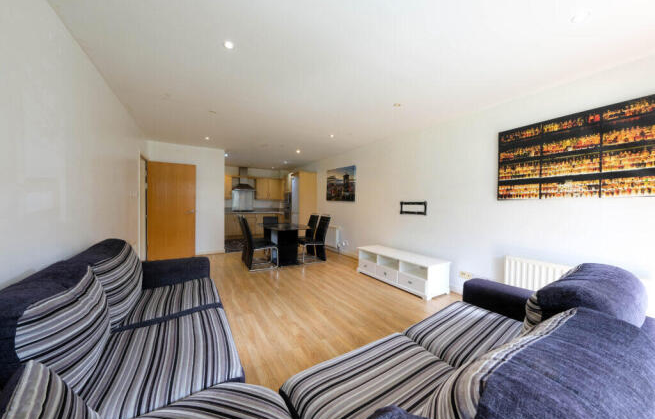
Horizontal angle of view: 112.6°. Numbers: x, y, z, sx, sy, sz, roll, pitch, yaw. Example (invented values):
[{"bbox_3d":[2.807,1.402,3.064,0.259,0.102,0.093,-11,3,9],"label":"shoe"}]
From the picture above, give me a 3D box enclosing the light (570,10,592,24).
[{"bbox_3d":[1.674,-1.277,1.445,0.085,0.025,0.085,0,1,-31],"label":"light"}]

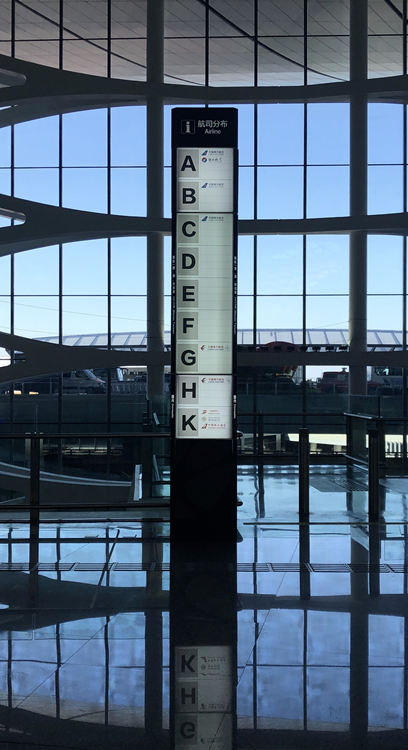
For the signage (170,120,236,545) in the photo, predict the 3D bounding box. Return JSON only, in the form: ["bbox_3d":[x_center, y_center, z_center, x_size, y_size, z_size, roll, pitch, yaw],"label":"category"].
[{"bbox_3d":[0.007,-0.452,7.550,0.610,3.950,0.380,0,0,0],"label":"signage"}]

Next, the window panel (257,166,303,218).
[{"bbox_3d":[3.000,-7.080,31.800,1.880,2.370,0.100,0,0,2],"label":"window panel"}]

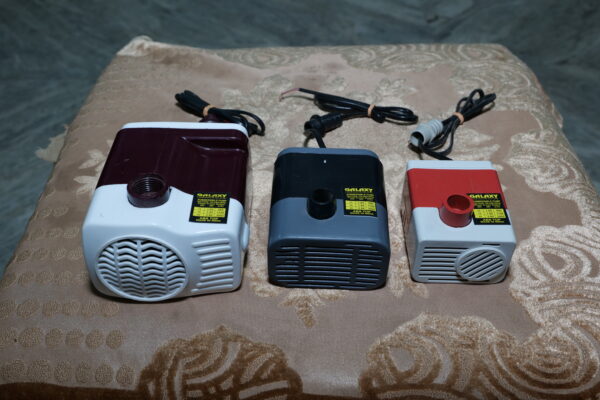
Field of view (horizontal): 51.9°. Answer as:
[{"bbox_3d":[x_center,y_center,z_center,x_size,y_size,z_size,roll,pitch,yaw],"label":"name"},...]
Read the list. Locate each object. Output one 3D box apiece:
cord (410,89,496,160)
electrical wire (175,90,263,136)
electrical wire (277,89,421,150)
[{"bbox_3d":[0.145,-0.070,0.563,0.057,0.023,0.116,33,49,33],"label":"cord"},{"bbox_3d":[-0.077,-0.085,0.574,0.107,0.029,0.051,19,43,21],"label":"electrical wire"},{"bbox_3d":[0.046,-0.077,0.571,0.135,0.023,0.084,5,40,6],"label":"electrical wire"}]

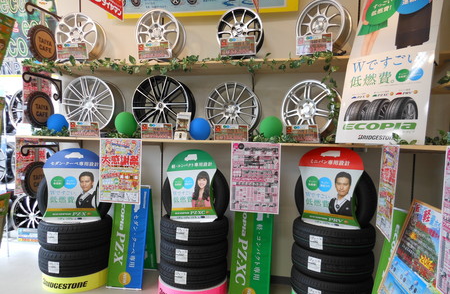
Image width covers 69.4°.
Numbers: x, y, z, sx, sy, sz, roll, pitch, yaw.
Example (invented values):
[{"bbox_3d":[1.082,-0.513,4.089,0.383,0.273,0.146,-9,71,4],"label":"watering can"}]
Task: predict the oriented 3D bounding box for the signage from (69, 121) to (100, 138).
[{"bbox_3d":[-1.157,-0.146,2.684,0.266,0.128,0.010,2,1,12],"label":"signage"}]

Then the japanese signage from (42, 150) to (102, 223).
[{"bbox_3d":[-1.379,0.346,2.987,0.527,0.667,0.100,1,-1,1],"label":"japanese signage"}]

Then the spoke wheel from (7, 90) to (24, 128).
[{"bbox_3d":[-1.955,-0.364,3.398,0.505,0.505,0.200,2,3,12],"label":"spoke wheel"}]

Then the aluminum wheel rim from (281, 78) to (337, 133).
[{"bbox_3d":[0.708,-0.318,2.667,0.437,0.437,0.190,4,7,35],"label":"aluminum wheel rim"}]

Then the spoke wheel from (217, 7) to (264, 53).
[{"bbox_3d":[0.129,-0.906,2.622,0.365,0.365,0.170,2,1,12],"label":"spoke wheel"}]

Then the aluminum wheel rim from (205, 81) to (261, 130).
[{"bbox_3d":[0.071,-0.299,2.663,0.432,0.432,0.205,2,1,12],"label":"aluminum wheel rim"}]

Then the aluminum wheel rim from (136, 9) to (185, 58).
[{"bbox_3d":[-0.569,-1.001,2.925,0.397,0.397,0.190,2,4,11],"label":"aluminum wheel rim"}]

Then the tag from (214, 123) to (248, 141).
[{"bbox_3d":[0.045,-0.106,2.417,0.258,0.122,0.010,2,1,12],"label":"tag"}]

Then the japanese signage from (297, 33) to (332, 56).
[{"bbox_3d":[0.628,-0.728,2.300,0.252,0.130,0.010,-1,0,12],"label":"japanese signage"}]

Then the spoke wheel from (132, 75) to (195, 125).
[{"bbox_3d":[-0.520,-0.347,2.794,0.492,0.492,0.218,2,1,11],"label":"spoke wheel"}]

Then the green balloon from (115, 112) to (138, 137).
[{"bbox_3d":[-0.824,-0.193,2.708,0.181,0.198,0.181,0,4,-17],"label":"green balloon"}]

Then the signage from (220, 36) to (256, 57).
[{"bbox_3d":[0.104,-0.799,2.573,0.287,0.140,0.012,2,-4,16],"label":"signage"}]

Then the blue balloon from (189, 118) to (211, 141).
[{"bbox_3d":[-0.213,-0.155,2.766,0.182,0.189,0.182,1,3,0],"label":"blue balloon"}]

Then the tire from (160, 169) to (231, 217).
[{"bbox_3d":[-0.248,0.379,2.830,0.580,0.580,0.170,1,0,1],"label":"tire"}]

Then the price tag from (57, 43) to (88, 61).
[{"bbox_3d":[-1.335,-0.839,2.848,0.288,0.136,0.012,2,-5,9],"label":"price tag"}]

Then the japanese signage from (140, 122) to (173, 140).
[{"bbox_3d":[-0.531,-0.126,2.540,0.261,0.128,0.010,2,1,12],"label":"japanese signage"}]

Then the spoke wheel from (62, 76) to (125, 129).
[{"bbox_3d":[-1.167,-0.372,2.926,0.493,0.493,0.205,2,1,10],"label":"spoke wheel"}]

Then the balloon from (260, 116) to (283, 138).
[{"bbox_3d":[0.378,-0.160,2.652,0.184,0.187,0.184,2,3,11],"label":"balloon"}]

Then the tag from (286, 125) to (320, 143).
[{"bbox_3d":[0.602,-0.105,2.546,0.255,0.131,0.012,3,-4,32],"label":"tag"}]

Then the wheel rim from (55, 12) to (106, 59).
[{"bbox_3d":[-1.358,-1.036,3.077,0.401,0.401,0.196,1,4,4],"label":"wheel rim"}]

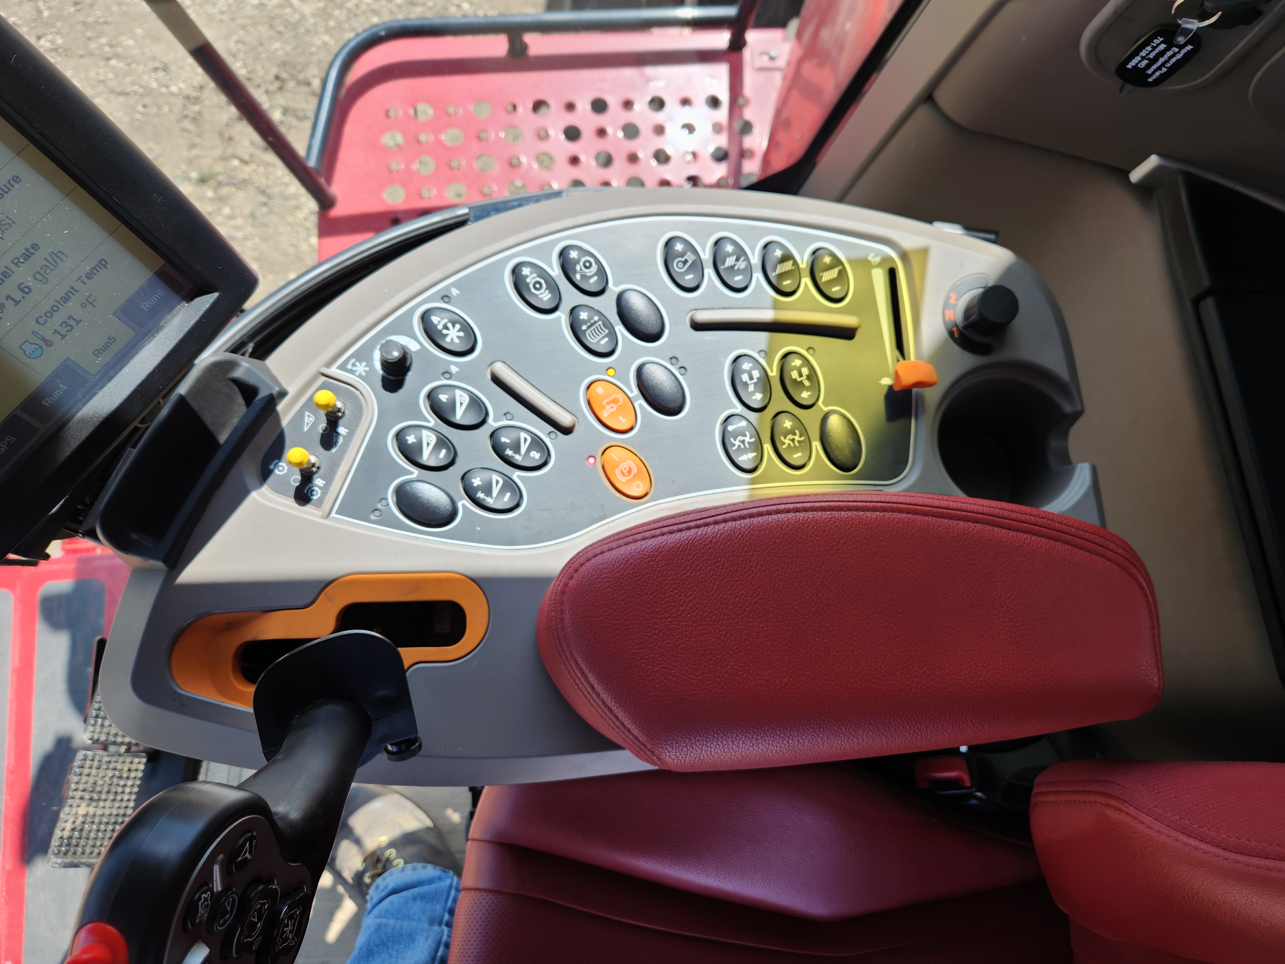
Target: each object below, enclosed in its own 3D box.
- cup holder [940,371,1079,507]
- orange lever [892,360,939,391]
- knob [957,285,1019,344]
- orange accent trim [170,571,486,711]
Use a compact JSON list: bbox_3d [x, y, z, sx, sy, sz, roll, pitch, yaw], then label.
[{"bbox_3d":[0.224,-0.015,0.568,0.100,0.076,0.100,1,79,-7],"label":"cup holder"},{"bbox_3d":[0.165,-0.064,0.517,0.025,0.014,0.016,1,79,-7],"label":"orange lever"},{"bbox_3d":[0.220,-0.109,0.540,0.028,0.018,0.027,-32,84,-12],"label":"knob"},{"bbox_3d":[-0.167,0.086,0.468,0.162,0.020,0.073,1,79,-7],"label":"orange accent trim"}]

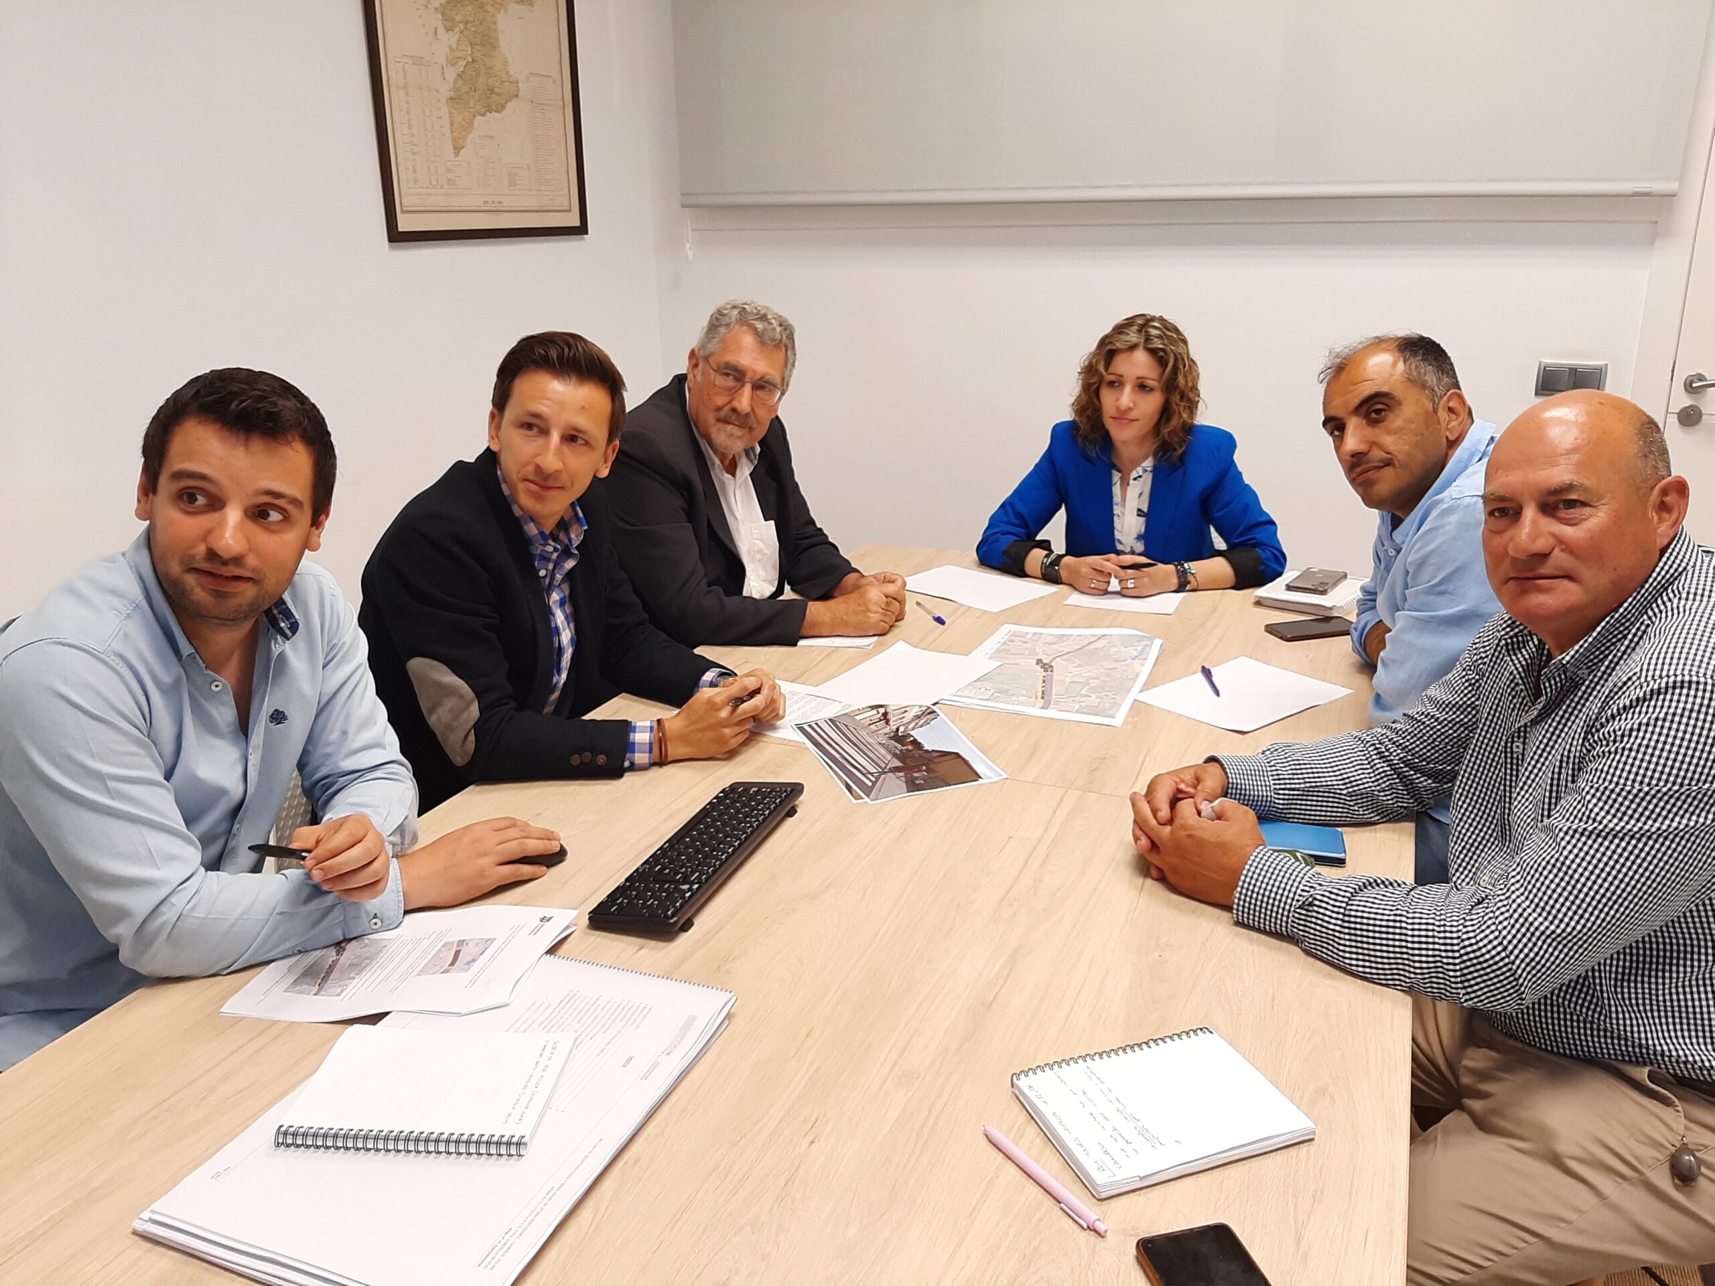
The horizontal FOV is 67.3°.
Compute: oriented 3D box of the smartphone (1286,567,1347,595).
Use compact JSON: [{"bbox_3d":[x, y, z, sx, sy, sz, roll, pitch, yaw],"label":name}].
[{"bbox_3d":[0.935,-0.125,2.621,0.079,0.011,0.154,11,22,31],"label":"smartphone"}]

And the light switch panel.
[{"bbox_3d":[1.739,-0.640,3.136,0.150,0.084,0.012,7,20,22],"label":"light switch panel"}]

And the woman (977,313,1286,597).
[{"bbox_3d":[0.614,-0.080,2.907,0.640,1.270,0.660,5,19,17],"label":"woman"}]

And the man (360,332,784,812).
[{"bbox_3d":[-0.457,0.194,2.030,0.730,1.330,0.610,8,21,25],"label":"man"}]

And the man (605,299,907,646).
[{"bbox_3d":[-0.232,0.006,2.565,0.730,1.340,0.610,11,22,30],"label":"man"}]

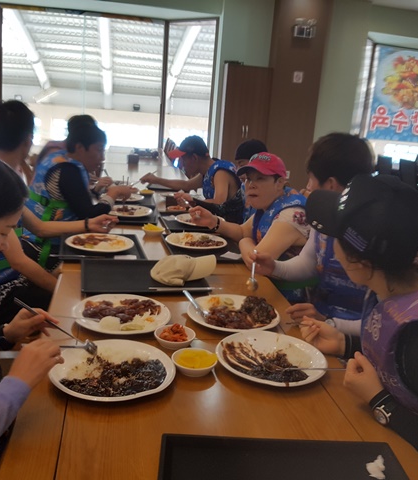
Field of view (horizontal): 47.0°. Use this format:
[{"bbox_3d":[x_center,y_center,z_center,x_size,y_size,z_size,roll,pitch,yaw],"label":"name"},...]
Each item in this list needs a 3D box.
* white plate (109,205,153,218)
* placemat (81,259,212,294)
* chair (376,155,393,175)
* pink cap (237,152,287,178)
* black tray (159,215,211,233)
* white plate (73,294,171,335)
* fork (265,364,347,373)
[{"bbox_3d":[-0.442,-0.153,2.630,0.270,0.025,0.270,2,15,-11],"label":"white plate"},{"bbox_3d":[-0.223,0.124,1.631,0.410,0.020,0.325,1,15,-16],"label":"placemat"},{"bbox_3d":[2.816,-0.775,7.268,0.520,0.930,0.420,2,15,-11],"label":"chair"},{"bbox_3d":[0.244,-0.334,2.170,0.250,0.125,0.172,-6,18,-38],"label":"pink cap"},{"bbox_3d":[-0.061,-0.077,2.468,0.325,0.020,0.390,2,15,-13],"label":"black tray"},{"bbox_3d":[-0.230,0.206,1.293,0.265,0.028,0.265,2,15,-12],"label":"white plate"},{"bbox_3d":[0.217,0.283,1.050,0.200,0.022,0.026,-2,14,3],"label":"fork"}]

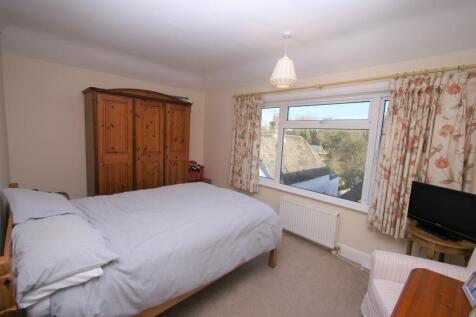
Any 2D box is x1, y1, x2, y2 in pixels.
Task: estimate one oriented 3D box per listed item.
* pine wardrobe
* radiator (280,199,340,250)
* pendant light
[{"bbox_3d":[-1.505,0.046,3.158,0.550,2.051,1.430,9,9,42],"label":"pine wardrobe"},{"bbox_3d":[0.972,0.887,2.802,0.808,0.465,0.090,9,9,42],"label":"radiator"},{"bbox_3d":[0.509,-1.049,2.114,0.287,0.566,0.287,9,9,42],"label":"pendant light"}]

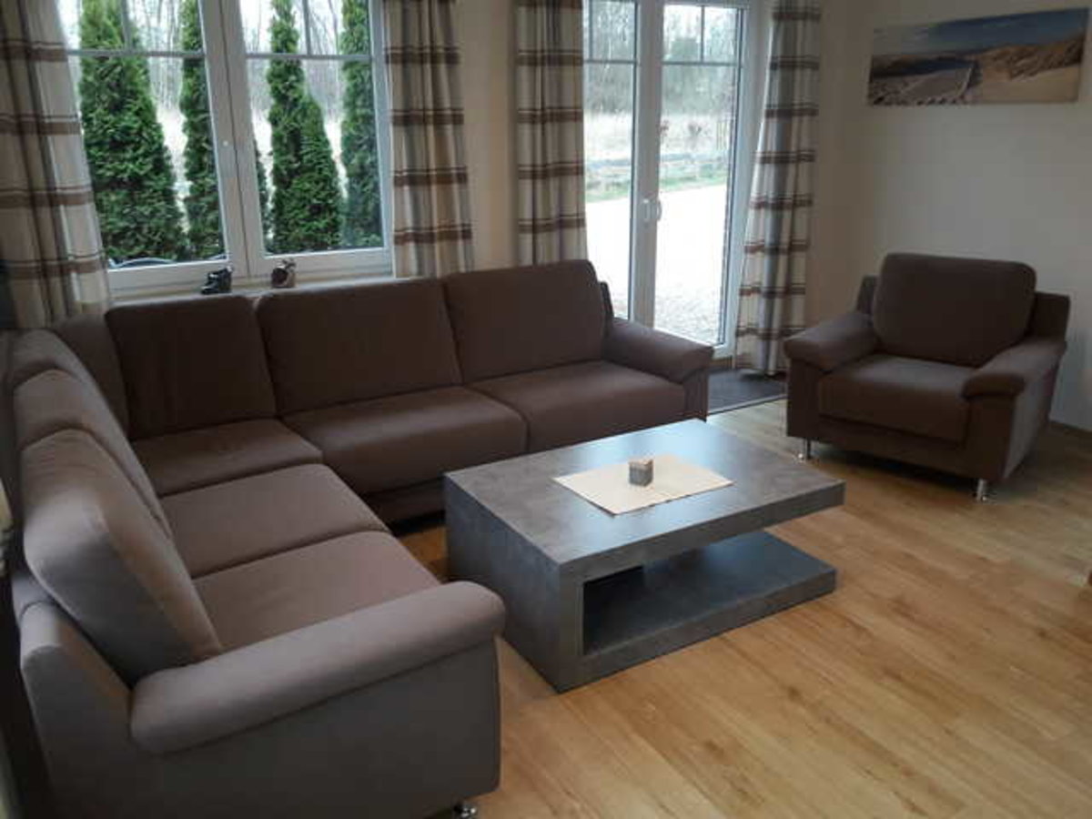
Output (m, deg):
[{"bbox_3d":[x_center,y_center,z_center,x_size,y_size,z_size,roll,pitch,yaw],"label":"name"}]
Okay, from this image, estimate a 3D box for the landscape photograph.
[{"bbox_3d":[2.177,-1.794,4.569,0.025,0.402,1.193,-11,21,-30],"label":"landscape photograph"}]

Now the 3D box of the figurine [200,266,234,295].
[{"bbox_3d":[-1.427,-0.563,3.809,0.120,0.115,0.075,-16,24,-39],"label":"figurine"}]

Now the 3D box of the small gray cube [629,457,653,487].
[{"bbox_3d":[0.317,0.210,2.924,0.059,0.067,0.059,11,22,31],"label":"small gray cube"}]

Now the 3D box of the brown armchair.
[{"bbox_3d":[1.752,-0.219,4.083,0.985,0.900,0.828,13,23,36],"label":"brown armchair"}]

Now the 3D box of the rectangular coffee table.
[{"bbox_3d":[0.320,0.416,2.973,1.085,0.401,0.742,-11,21,-28],"label":"rectangular coffee table"}]

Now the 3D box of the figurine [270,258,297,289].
[{"bbox_3d":[-1.167,-0.605,3.915,0.100,0.128,0.080,-3,18,-6],"label":"figurine"}]

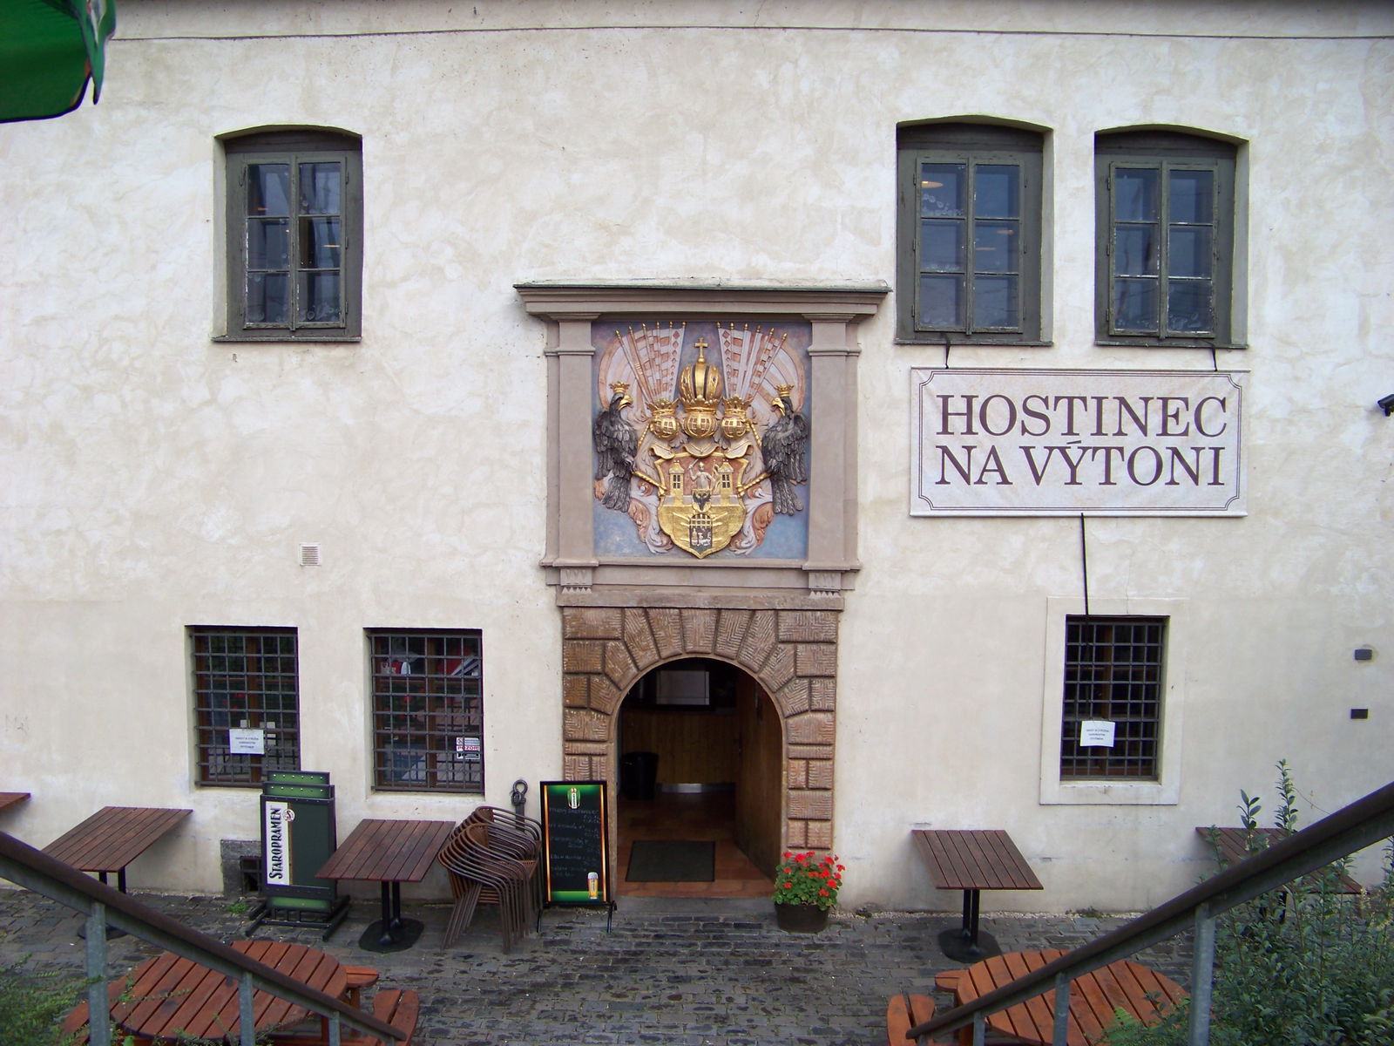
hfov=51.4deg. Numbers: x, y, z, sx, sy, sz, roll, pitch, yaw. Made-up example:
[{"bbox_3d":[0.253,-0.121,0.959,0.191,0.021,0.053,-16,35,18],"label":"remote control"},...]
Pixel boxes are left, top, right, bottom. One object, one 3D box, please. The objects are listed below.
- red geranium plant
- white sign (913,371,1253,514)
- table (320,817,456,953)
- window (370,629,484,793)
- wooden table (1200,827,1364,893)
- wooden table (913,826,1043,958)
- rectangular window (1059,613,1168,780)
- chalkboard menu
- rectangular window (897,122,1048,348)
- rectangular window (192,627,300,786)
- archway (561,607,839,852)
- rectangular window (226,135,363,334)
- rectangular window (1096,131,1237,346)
[{"bbox_3d":[0.939,2.994,12.273,0.590,0.448,0.500,0,5,0],"label":"red geranium plant"},{"bbox_3d":[3.154,-0.659,11.882,2.710,1.198,0.050,0,5,1],"label":"white sign"},{"bbox_3d":[-2.474,2.993,11.787,0.810,0.745,1.450,0,5,0],"label":"table"},{"bbox_3d":[-2.354,1.645,12.662,0.956,1.437,0.150,0,5,0],"label":"window"},{"bbox_3d":[4.663,3.069,11.818,0.810,0.745,1.450,0,5,0],"label":"wooden table"},{"bbox_3d":[2.161,2.976,11.425,0.800,0.735,1.430,0,5,1],"label":"wooden table"},{"bbox_3d":[3.612,1.524,12.605,0.876,1.436,0.150,0,5,0],"label":"rectangular window"},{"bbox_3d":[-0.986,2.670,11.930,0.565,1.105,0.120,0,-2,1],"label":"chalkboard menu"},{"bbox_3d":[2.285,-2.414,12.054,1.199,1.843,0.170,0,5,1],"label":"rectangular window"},{"bbox_3d":[-3.941,1.604,12.672,0.927,1.400,0.150,0,5,0],"label":"rectangular window"},{"bbox_3d":[0.028,1.961,12.317,2.290,2.520,0.320,0,5,1],"label":"archway"},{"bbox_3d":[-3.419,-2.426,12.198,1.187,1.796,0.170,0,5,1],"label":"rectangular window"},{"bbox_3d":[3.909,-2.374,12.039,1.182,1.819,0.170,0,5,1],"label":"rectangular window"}]

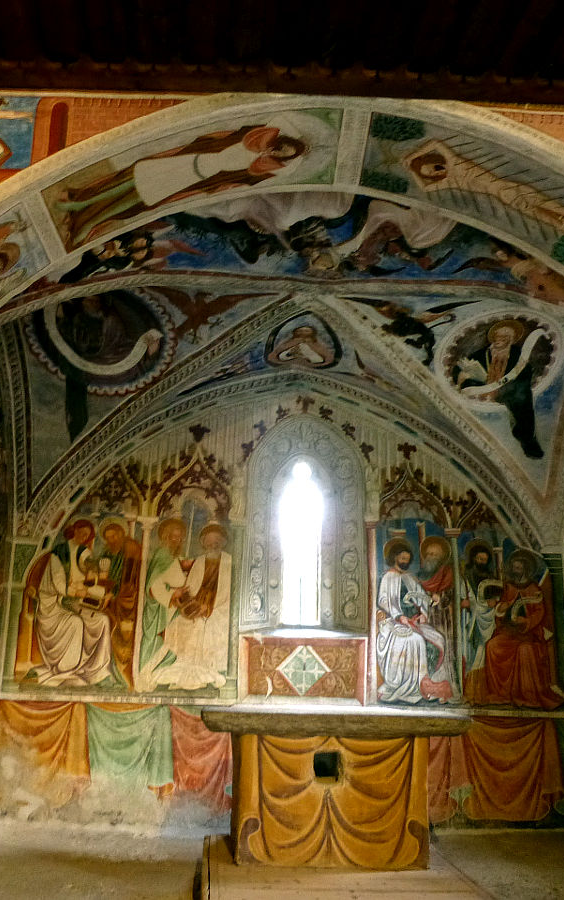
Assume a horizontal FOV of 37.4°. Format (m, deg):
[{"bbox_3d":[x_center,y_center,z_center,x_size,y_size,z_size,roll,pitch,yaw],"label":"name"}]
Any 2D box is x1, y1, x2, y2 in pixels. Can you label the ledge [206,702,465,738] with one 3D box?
[{"bbox_3d":[0.331,1.996,6.168,1.820,0.130,1.120,3,-15,-4],"label":"ledge"}]

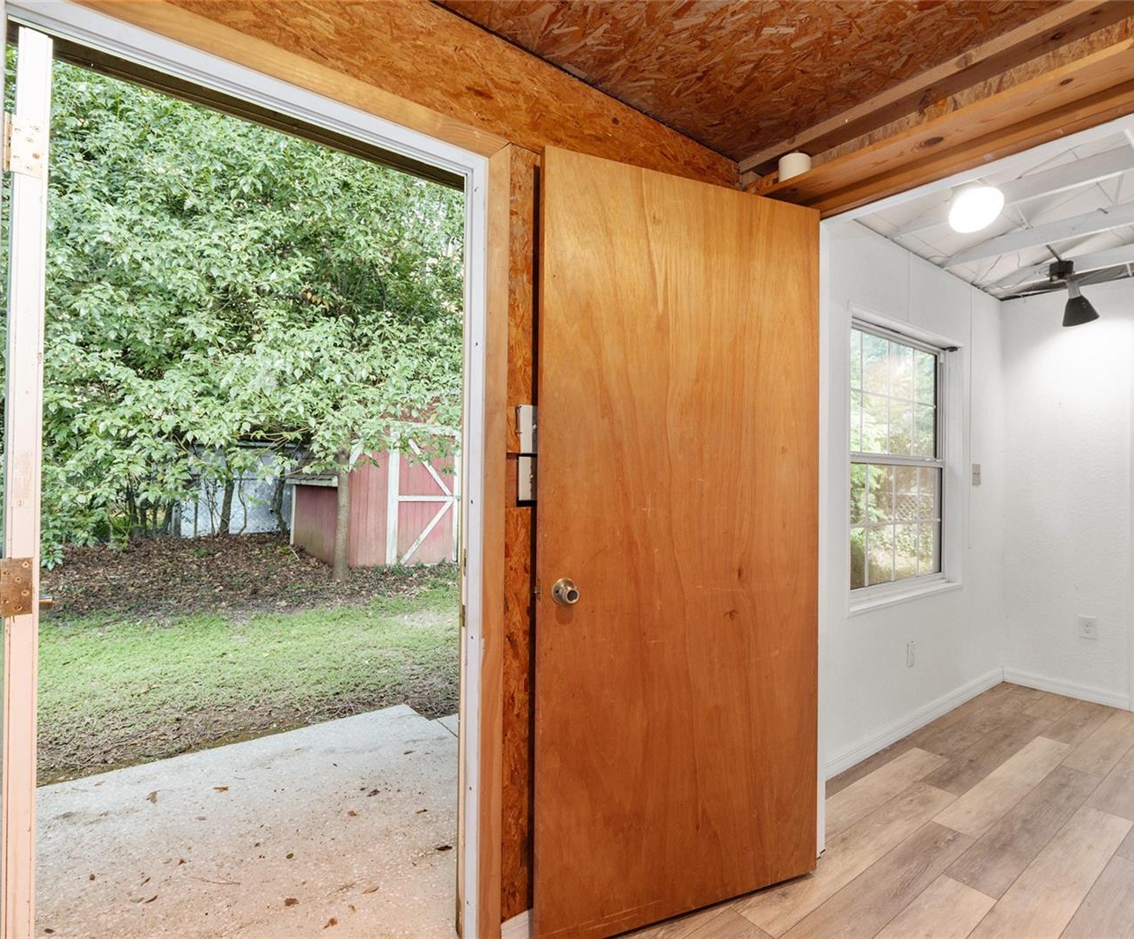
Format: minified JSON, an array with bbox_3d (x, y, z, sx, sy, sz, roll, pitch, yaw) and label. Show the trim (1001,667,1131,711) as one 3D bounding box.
[{"bbox_3d":[2.793,1.225,3.300,0.016,0.090,0.552,0,0,-38],"label":"trim"}]

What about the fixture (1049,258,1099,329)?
[{"bbox_3d":[2.642,-0.916,3.052,0.200,0.315,0.175,0,0,-38],"label":"fixture"}]

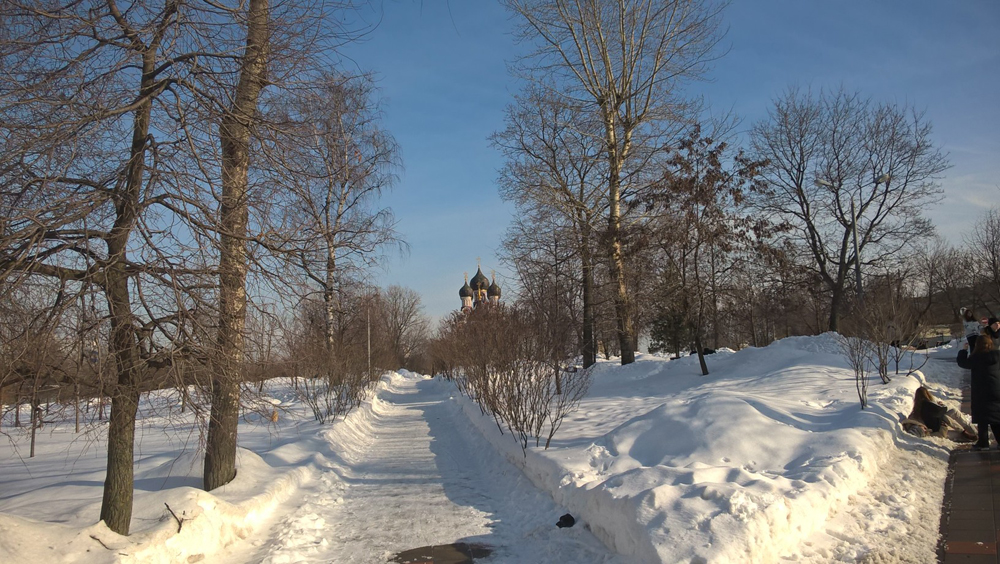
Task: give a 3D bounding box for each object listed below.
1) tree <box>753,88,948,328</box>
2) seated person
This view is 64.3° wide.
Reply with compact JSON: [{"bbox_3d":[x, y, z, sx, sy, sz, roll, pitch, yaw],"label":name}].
[{"bbox_3d":[18.400,-3.650,42.000,10.200,13.300,9.800,-4,-8,23],"label":"tree"},{"bbox_3d":[6.880,2.070,12.500,1.130,0.820,0.600,-2,-7,8],"label":"seated person"}]

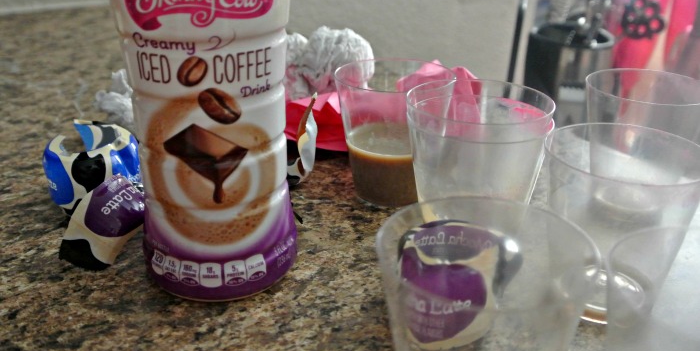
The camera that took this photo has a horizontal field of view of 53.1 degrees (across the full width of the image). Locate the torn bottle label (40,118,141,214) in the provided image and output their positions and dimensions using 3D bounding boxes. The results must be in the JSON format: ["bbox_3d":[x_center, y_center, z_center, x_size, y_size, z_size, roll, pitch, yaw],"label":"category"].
[{"bbox_3d":[-0.111,-0.005,0.296,0.041,0.032,0.037,-7,26,-18],"label":"torn bottle label"}]

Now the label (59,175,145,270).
[{"bbox_3d":[-0.086,0.014,0.260,0.038,0.028,0.031,7,25,14],"label":"label"}]

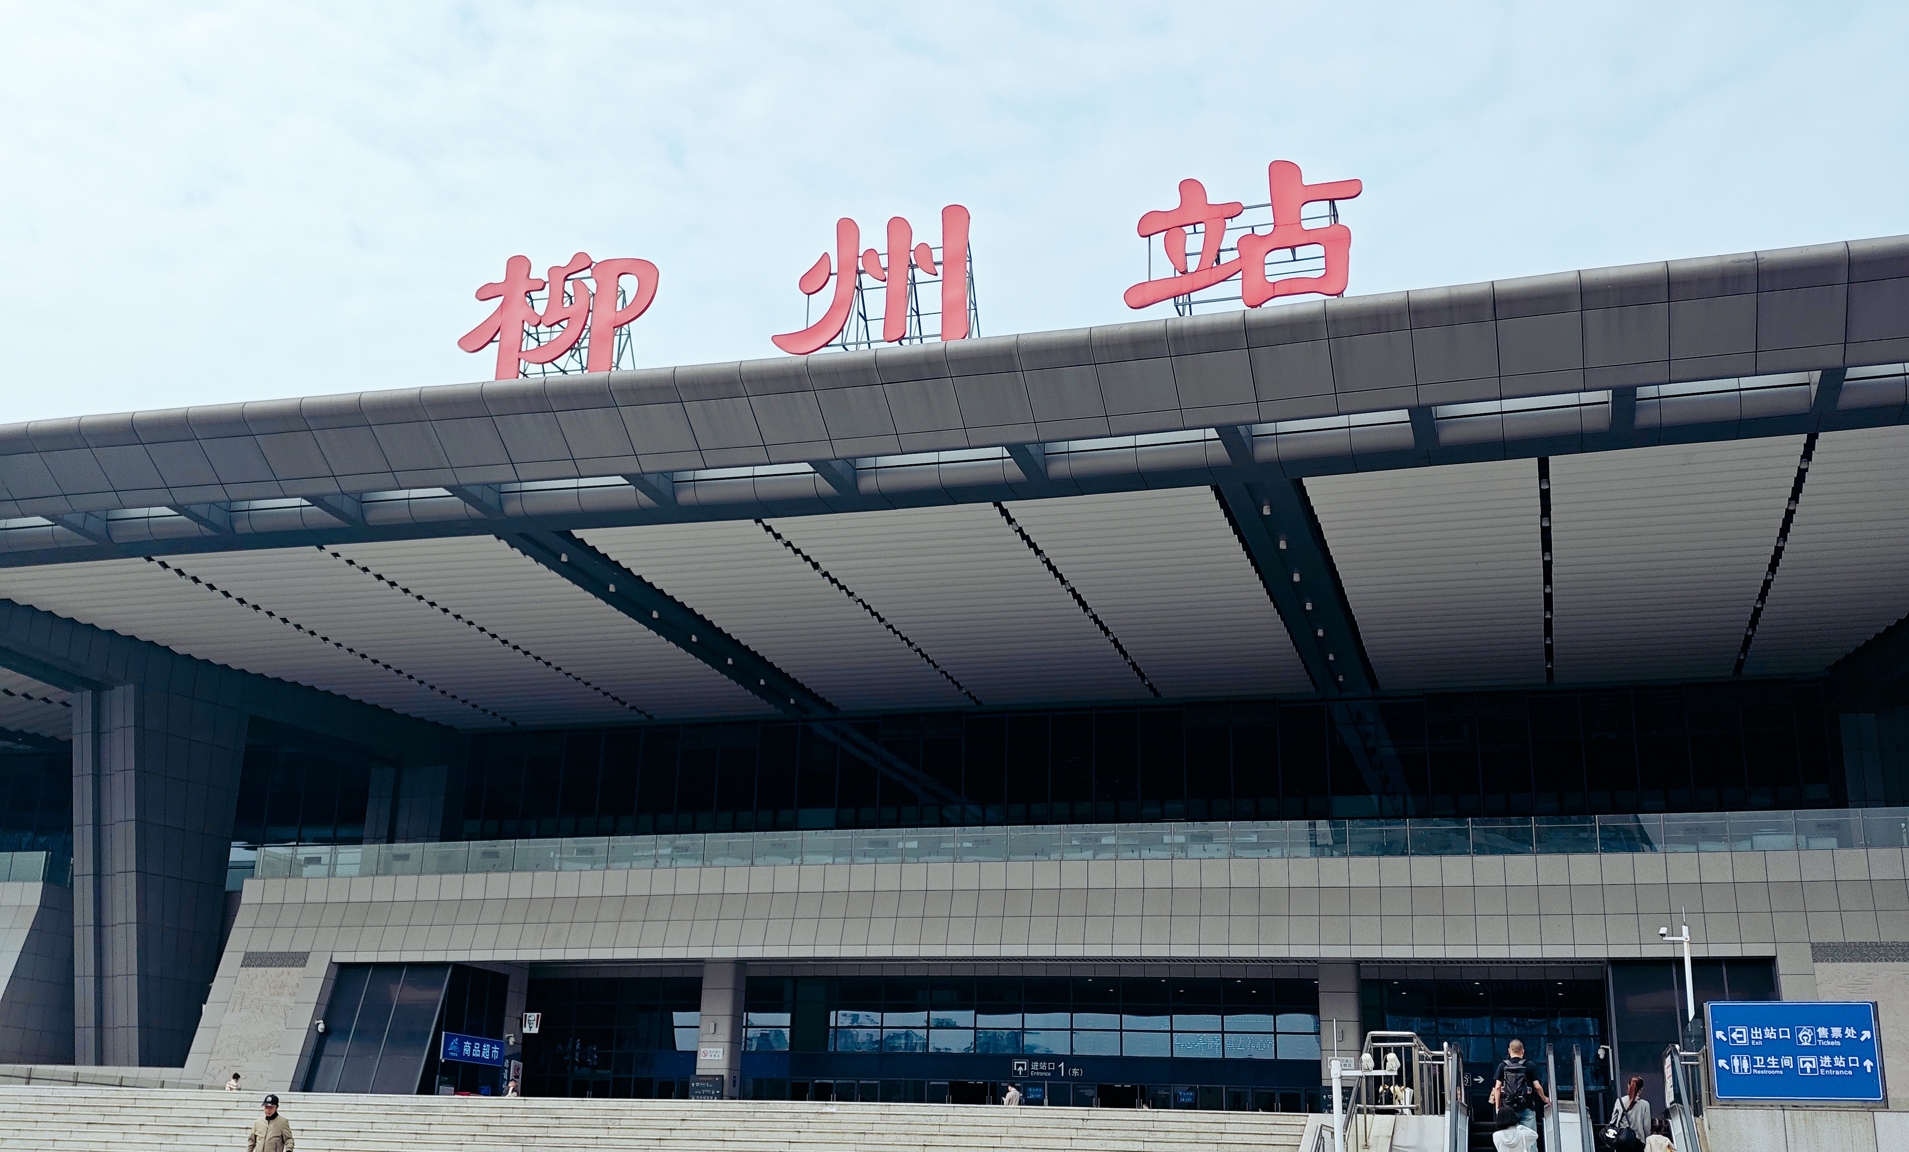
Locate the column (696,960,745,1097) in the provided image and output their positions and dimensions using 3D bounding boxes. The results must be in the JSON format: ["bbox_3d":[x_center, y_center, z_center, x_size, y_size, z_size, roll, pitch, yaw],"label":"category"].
[{"bbox_3d":[-7.745,15.653,63.991,1.103,5.660,1.020,-3,-18,17],"label":"column"}]

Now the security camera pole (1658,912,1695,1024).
[{"bbox_3d":[11.970,7.330,31.780,0.465,3.708,0.200,-3,-18,17],"label":"security camera pole"}]

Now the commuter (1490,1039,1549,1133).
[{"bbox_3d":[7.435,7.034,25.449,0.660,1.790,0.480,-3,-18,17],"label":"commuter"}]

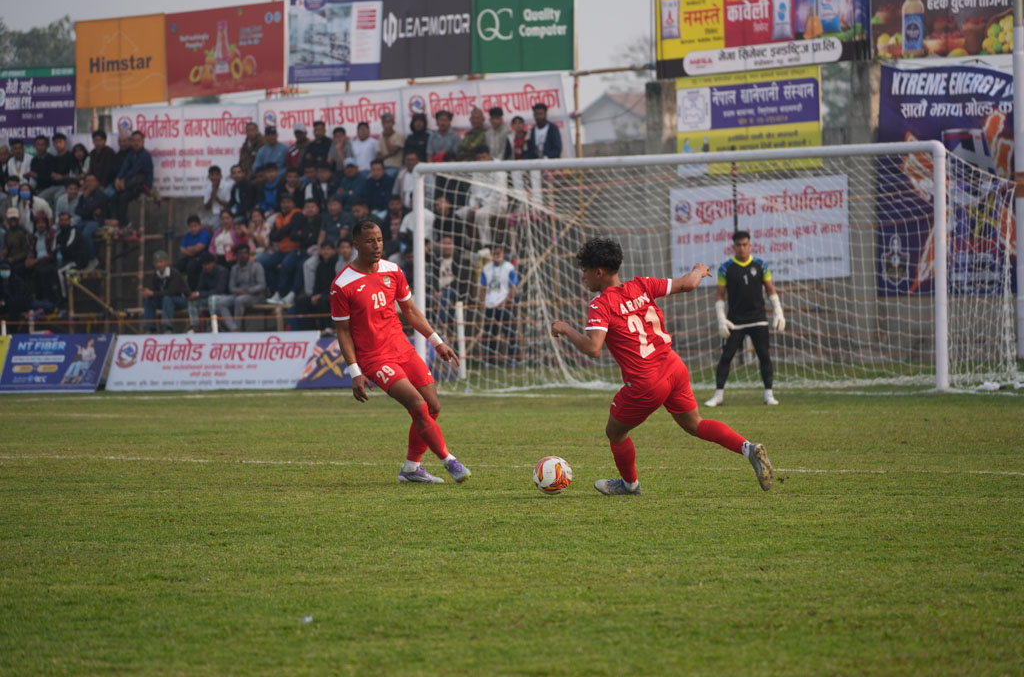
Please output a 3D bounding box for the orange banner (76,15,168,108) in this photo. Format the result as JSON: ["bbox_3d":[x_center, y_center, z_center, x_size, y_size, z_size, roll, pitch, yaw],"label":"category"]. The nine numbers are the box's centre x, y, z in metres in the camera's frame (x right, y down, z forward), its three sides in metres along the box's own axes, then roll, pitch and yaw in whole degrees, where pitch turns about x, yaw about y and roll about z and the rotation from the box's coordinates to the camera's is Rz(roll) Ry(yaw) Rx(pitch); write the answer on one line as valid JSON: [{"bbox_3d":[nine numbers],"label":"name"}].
[{"bbox_3d":[-5.691,-4.025,79.500,0.060,1.250,1.950,-2,1,-42],"label":"orange banner"}]

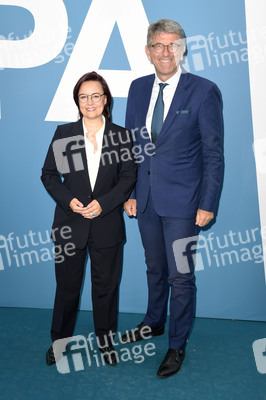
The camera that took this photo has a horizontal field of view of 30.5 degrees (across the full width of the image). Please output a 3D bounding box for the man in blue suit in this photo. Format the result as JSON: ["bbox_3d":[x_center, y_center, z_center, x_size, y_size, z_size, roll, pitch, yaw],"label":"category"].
[{"bbox_3d":[0.196,-0.010,2.707,0.550,1.885,0.430,8,13,29],"label":"man in blue suit"}]

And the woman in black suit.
[{"bbox_3d":[-0.229,0.111,2.728,0.520,1.610,0.340,2,11,1],"label":"woman in black suit"}]

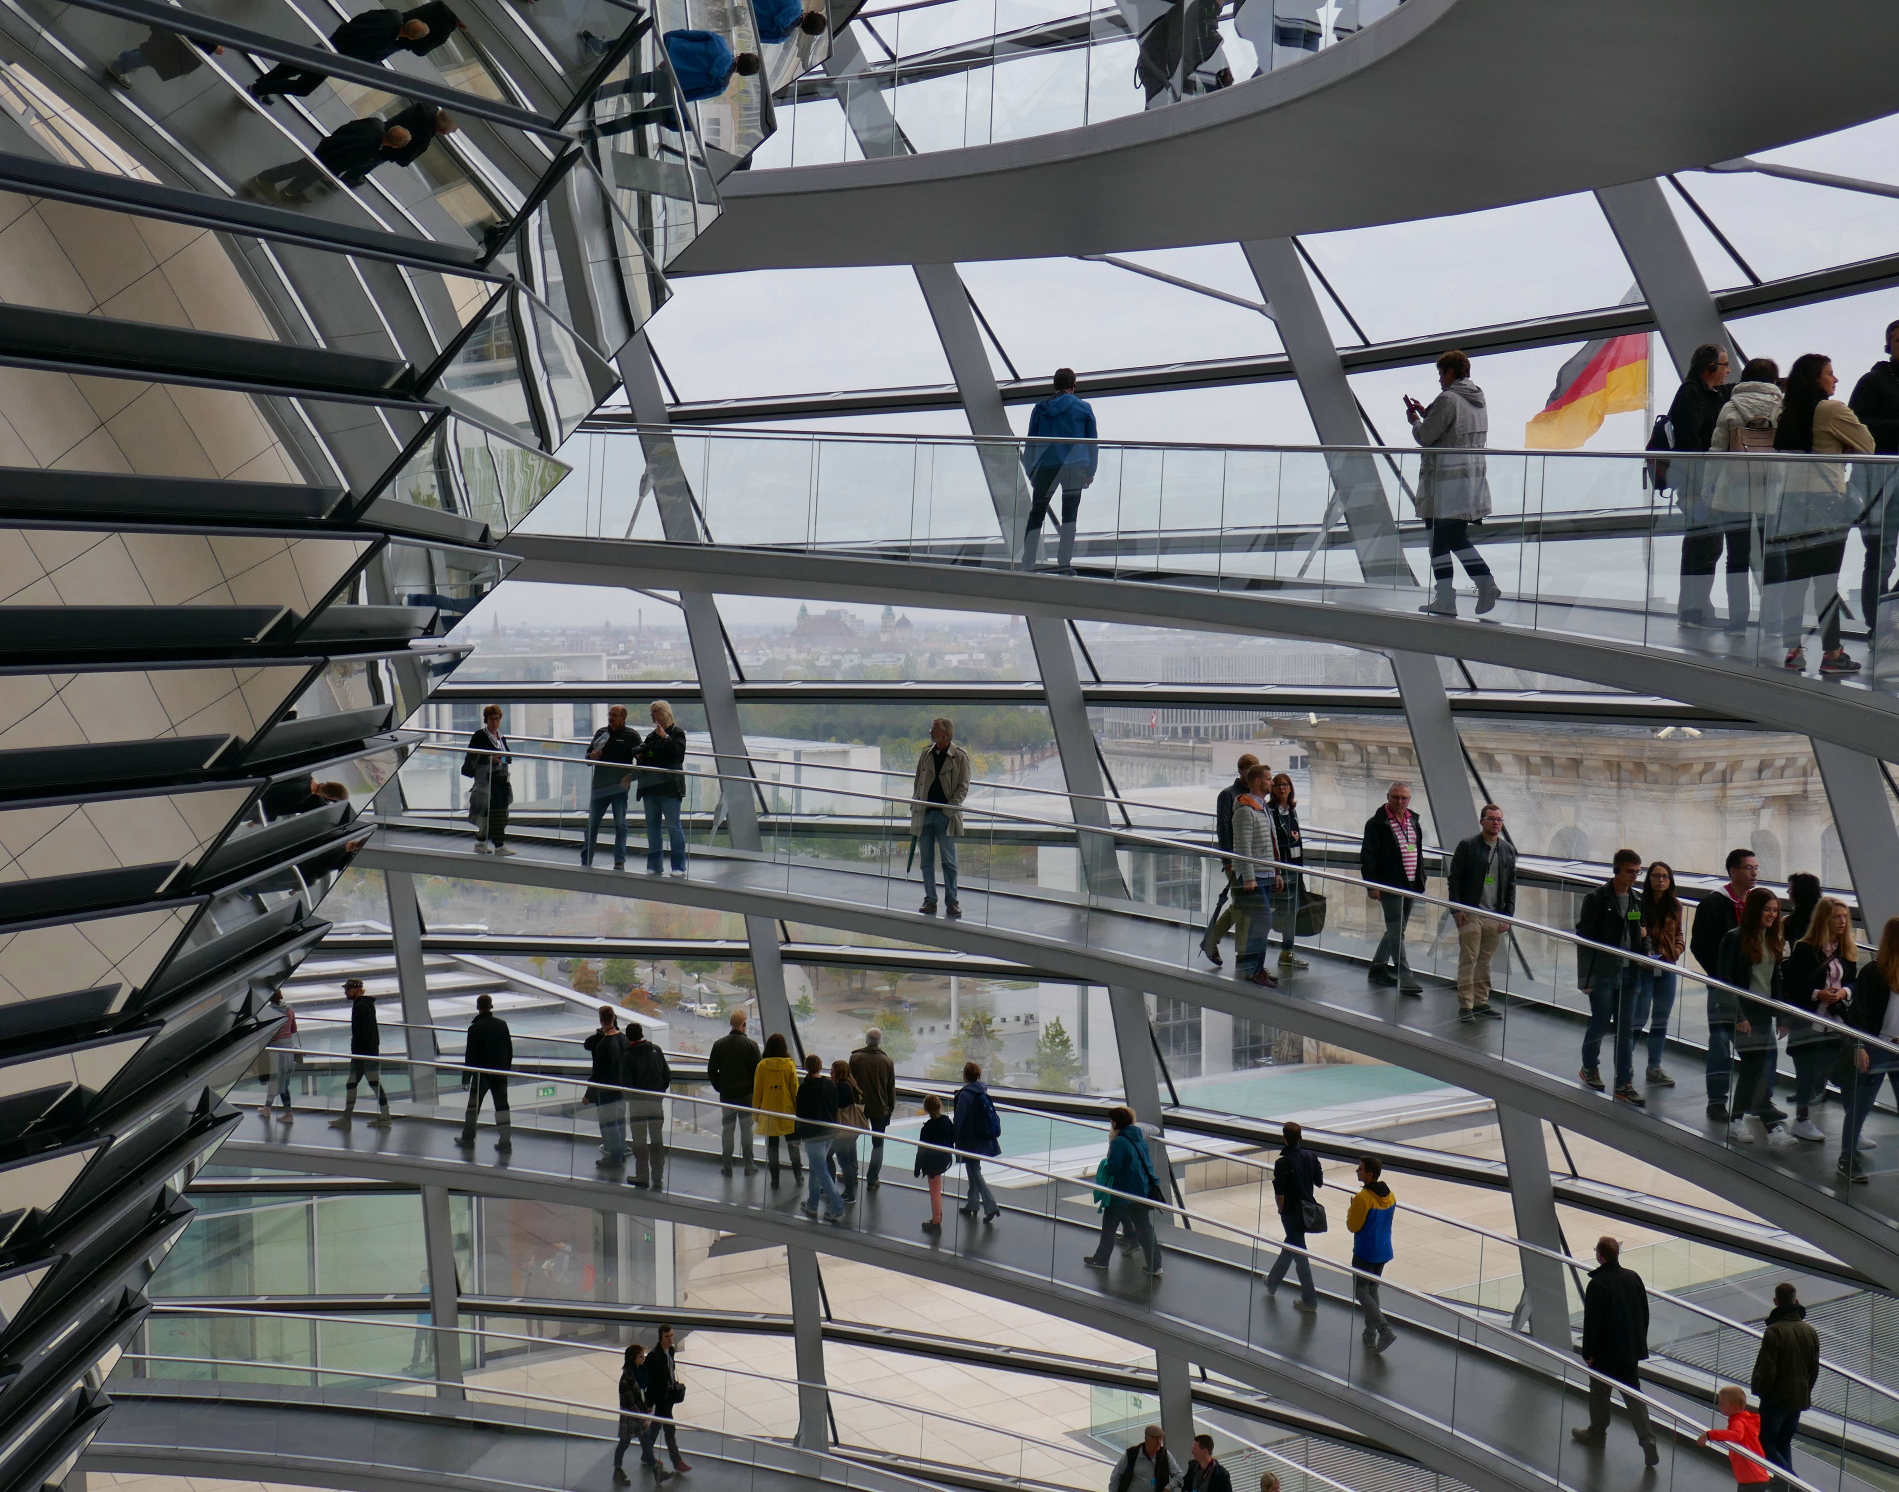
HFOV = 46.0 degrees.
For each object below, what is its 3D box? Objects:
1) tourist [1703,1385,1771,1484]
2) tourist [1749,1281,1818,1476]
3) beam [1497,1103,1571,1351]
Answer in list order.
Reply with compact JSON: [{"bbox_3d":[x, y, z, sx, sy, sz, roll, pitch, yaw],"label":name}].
[{"bbox_3d":[5.931,5.473,16.826,0.480,1.317,0.400,2,4,37],"label":"tourist"},{"bbox_3d":[6.665,5.143,17.811,0.530,1.767,0.400,-1,3,-6],"label":"tourist"},{"bbox_3d":[5.904,4.753,22.186,0.340,2.649,0.320,-21,15,-38],"label":"beam"}]

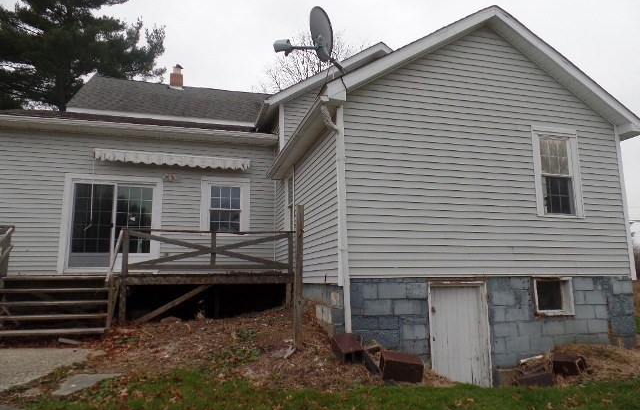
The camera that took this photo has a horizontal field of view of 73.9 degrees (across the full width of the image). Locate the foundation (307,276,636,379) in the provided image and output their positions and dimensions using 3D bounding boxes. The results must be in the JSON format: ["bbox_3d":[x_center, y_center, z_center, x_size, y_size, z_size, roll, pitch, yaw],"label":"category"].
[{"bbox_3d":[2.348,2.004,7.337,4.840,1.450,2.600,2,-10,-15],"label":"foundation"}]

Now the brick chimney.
[{"bbox_3d":[-5.498,-4.896,16.200,0.480,1.000,0.480,2,-10,-15],"label":"brick chimney"}]

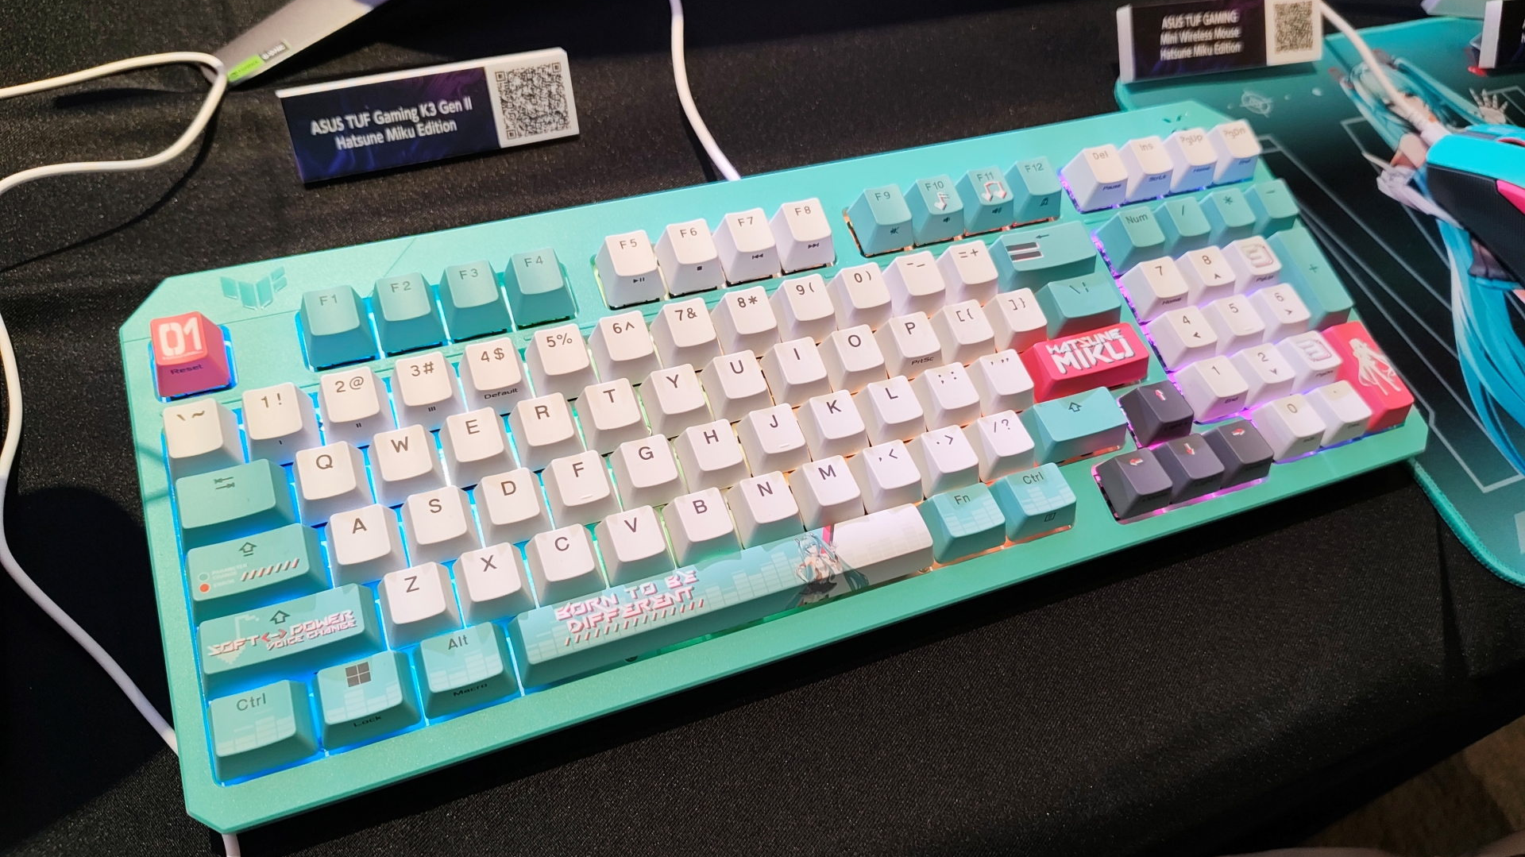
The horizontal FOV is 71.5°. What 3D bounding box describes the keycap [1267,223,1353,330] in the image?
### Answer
[{"bbox_3d":[0.190,-0.052,0.367,0.018,0.009,0.037,-14,69,-17],"label":"keycap"}]

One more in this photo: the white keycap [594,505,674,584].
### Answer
[{"bbox_3d":[-0.034,0.031,0.284,0.018,0.010,0.018,-14,68,-17],"label":"white keycap"}]

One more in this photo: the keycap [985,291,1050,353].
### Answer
[{"bbox_3d":[0.082,-0.034,0.338,0.018,0.009,0.018,-14,68,-17],"label":"keycap"}]

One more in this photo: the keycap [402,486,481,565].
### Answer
[{"bbox_3d":[-0.084,0.025,0.277,0.018,0.009,0.018,-14,67,-17],"label":"keycap"}]

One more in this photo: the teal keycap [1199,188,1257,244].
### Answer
[{"bbox_3d":[0.163,-0.073,0.372,0.018,0.013,0.018,-14,67,-17],"label":"teal keycap"}]

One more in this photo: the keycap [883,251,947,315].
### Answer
[{"bbox_3d":[0.049,-0.045,0.336,0.018,0.013,0.018,-14,67,-17],"label":"keycap"}]

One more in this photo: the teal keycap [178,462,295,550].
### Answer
[{"bbox_3d":[-0.135,0.019,0.269,0.028,0.009,0.018,-14,68,-17],"label":"teal keycap"}]

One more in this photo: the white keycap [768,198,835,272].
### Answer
[{"bbox_3d":[0.013,-0.062,0.335,0.018,0.012,0.018,-14,69,-17],"label":"white keycap"}]

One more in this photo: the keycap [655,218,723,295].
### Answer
[{"bbox_3d":[-0.022,-0.053,0.325,0.018,0.012,0.018,-14,68,-17],"label":"keycap"}]

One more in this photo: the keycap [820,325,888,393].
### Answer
[{"bbox_3d":[0.029,-0.021,0.322,0.018,0.011,0.018,-14,67,-17],"label":"keycap"}]

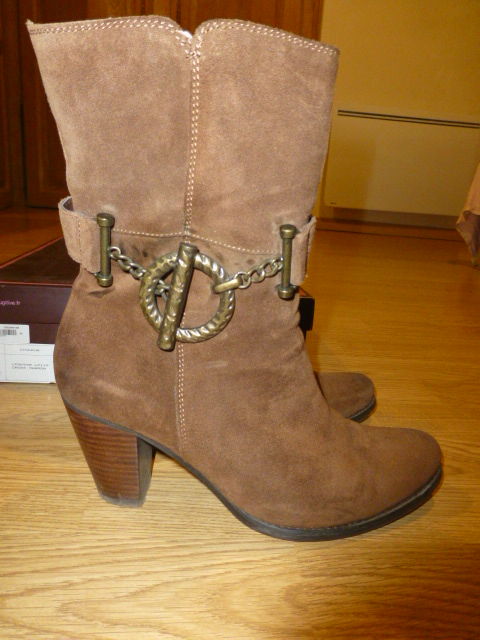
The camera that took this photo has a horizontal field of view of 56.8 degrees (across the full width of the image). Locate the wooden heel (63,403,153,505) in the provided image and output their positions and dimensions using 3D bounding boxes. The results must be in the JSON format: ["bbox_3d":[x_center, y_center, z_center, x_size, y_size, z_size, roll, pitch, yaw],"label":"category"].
[{"bbox_3d":[-0.089,0.083,0.306,0.051,0.066,0.053,3,17,-5],"label":"wooden heel"}]

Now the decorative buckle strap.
[{"bbox_3d":[-0.025,-0.018,0.241,0.115,0.067,0.036,3,17,-5],"label":"decorative buckle strap"}]

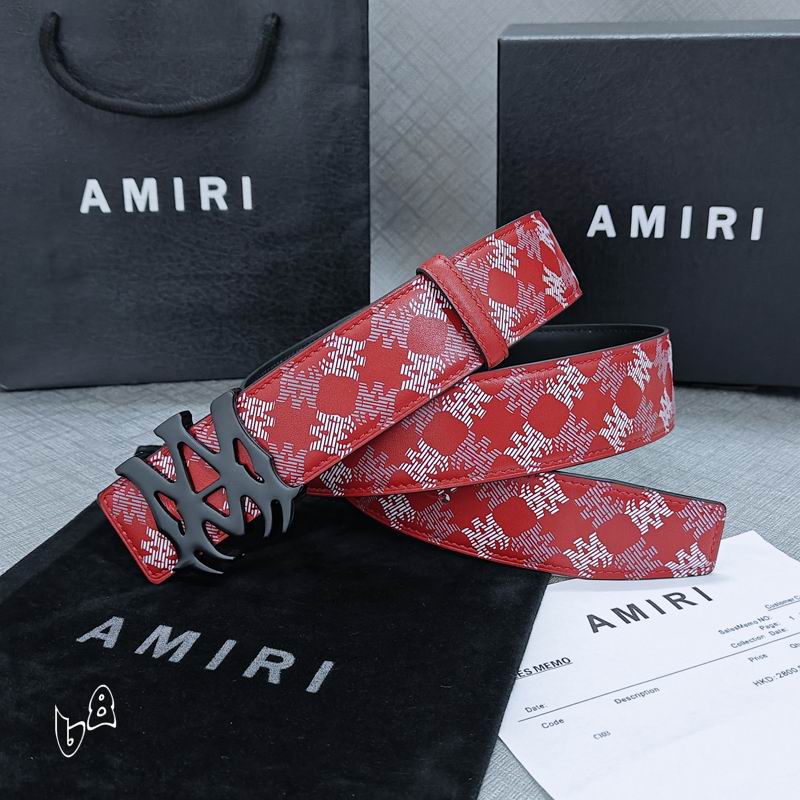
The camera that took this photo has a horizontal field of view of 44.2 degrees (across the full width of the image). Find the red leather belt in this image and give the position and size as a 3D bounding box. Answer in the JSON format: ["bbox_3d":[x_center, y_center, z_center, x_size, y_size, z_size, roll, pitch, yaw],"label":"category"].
[{"bbox_3d":[0.004,-0.006,0.380,0.228,0.108,0.152,0,23,0],"label":"red leather belt"}]

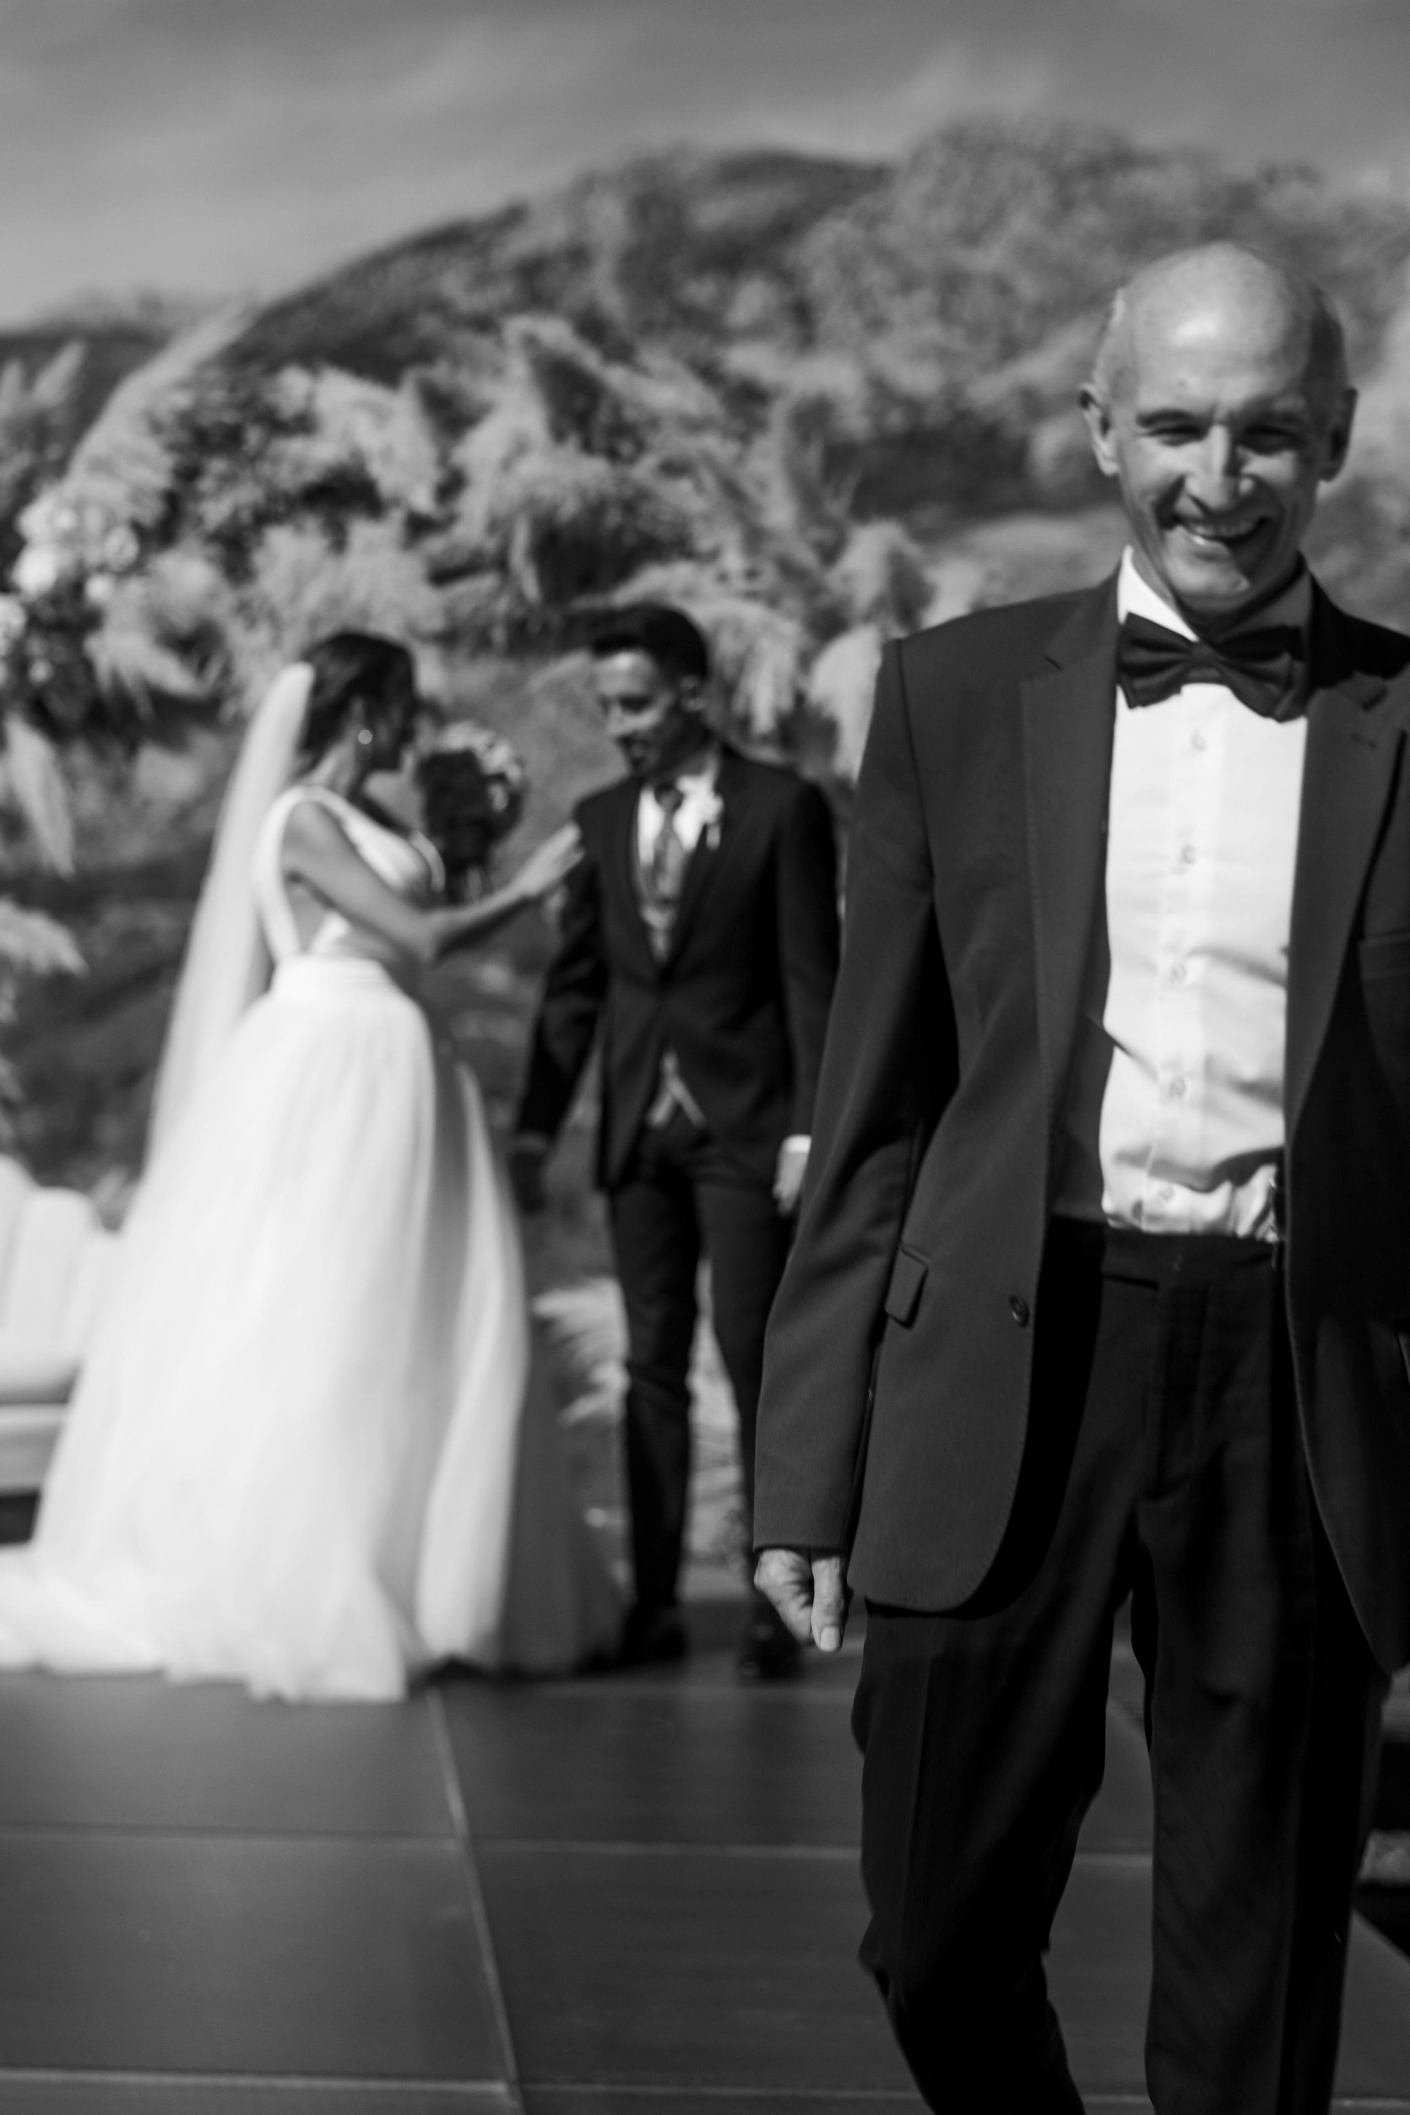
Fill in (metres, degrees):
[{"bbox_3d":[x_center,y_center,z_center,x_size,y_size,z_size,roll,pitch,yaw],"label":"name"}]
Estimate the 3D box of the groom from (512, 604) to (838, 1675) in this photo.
[{"bbox_3d":[-0.049,0.131,8.150,0.550,1.750,0.360,1,2,26],"label":"groom"}]

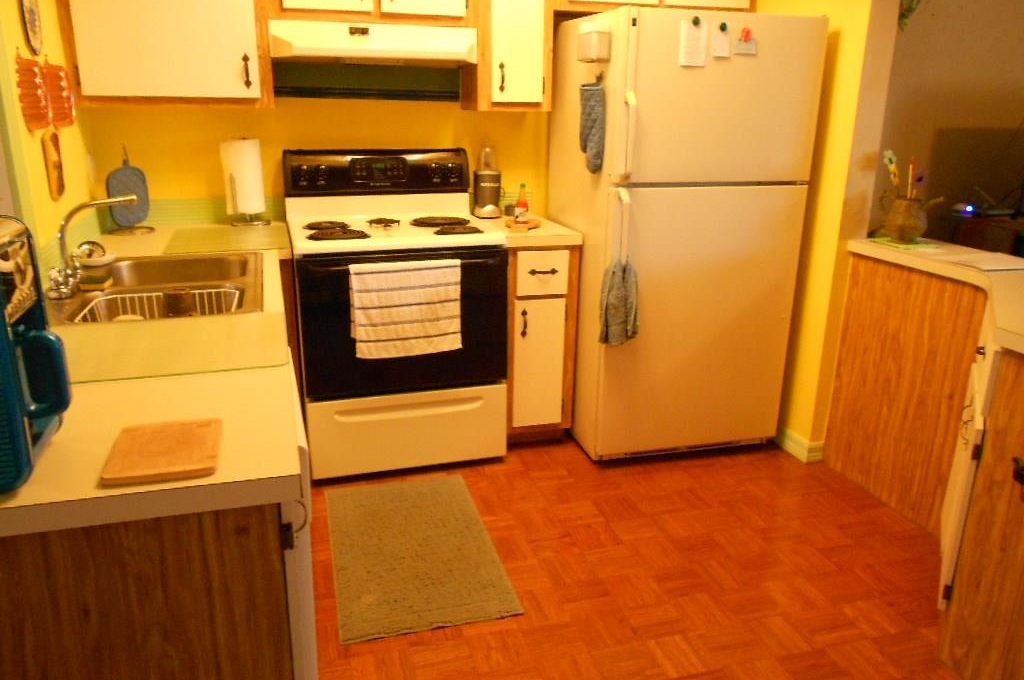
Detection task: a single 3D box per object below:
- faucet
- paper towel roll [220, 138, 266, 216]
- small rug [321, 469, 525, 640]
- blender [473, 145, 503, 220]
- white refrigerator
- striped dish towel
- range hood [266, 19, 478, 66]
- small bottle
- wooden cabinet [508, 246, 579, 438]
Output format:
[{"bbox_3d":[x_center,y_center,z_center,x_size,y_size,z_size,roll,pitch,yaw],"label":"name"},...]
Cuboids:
[{"bbox_3d":[-1.087,-0.252,2.004,0.235,0.236,0.200,-4,18,-15],"label":"faucet"},{"bbox_3d":[-1.072,-0.649,3.071,0.143,0.288,0.143,-4,18,-15],"label":"paper towel roll"},{"bbox_3d":[-0.327,0.669,2.527,0.513,0.012,0.890,-4,18,-15],"label":"small rug"},{"bbox_3d":[-0.108,-0.693,3.375,0.124,0.308,0.126,1,17,0],"label":"blender"},{"bbox_3d":[0.654,-0.423,3.249,0.785,1.707,0.760,-4,18,-15],"label":"white refrigerator"},{"bbox_3d":[-0.376,-0.113,2.769,0.395,0.345,0.055,-4,18,-15],"label":"striped dish towel"},{"bbox_3d":[-0.522,-1.127,2.933,0.763,0.128,0.490,-4,18,-15],"label":"range hood"},{"bbox_3d":[0.043,-0.557,3.141,0.056,0.163,0.056,-4,18,-15],"label":"small bottle"},{"bbox_3d":[0.029,-0.032,3.365,0.300,0.872,0.620,-4,18,-15],"label":"wooden cabinet"}]

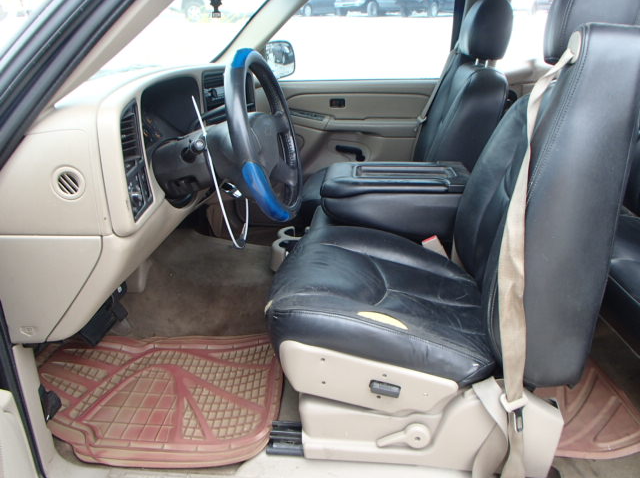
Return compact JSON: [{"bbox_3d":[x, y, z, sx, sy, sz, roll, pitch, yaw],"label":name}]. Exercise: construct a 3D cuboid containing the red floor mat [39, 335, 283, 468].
[{"bbox_3d":[-0.440,0.398,1.428,0.690,0.055,0.490,0,26,5],"label":"red floor mat"}]

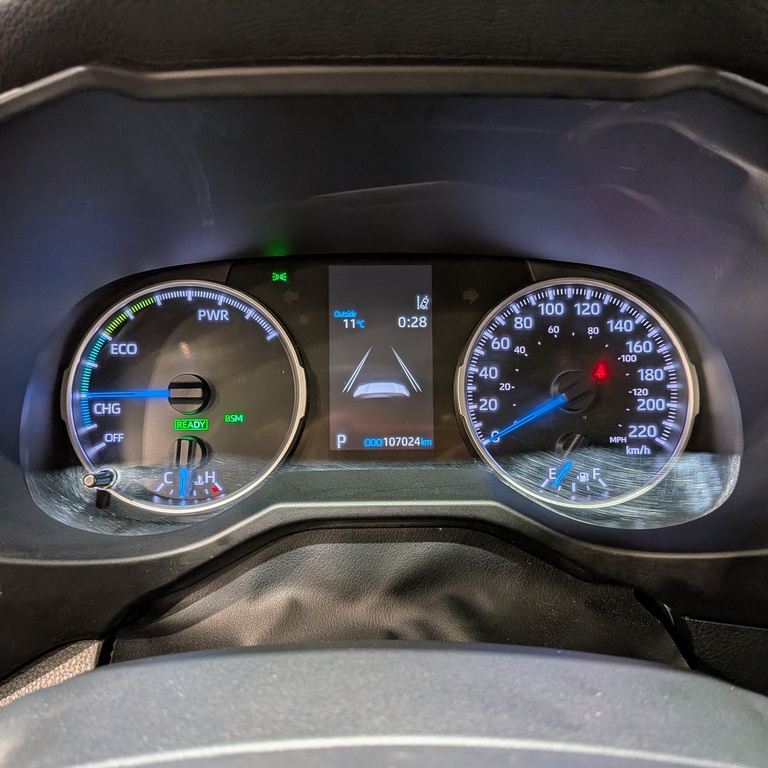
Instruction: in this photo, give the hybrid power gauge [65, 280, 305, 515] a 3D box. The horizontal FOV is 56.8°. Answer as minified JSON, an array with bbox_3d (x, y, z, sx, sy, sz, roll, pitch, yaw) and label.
[{"bbox_3d":[-0.099,0.006,0.352,0.119,0.115,0.020,-1,-2,0],"label":"hybrid power gauge"}]

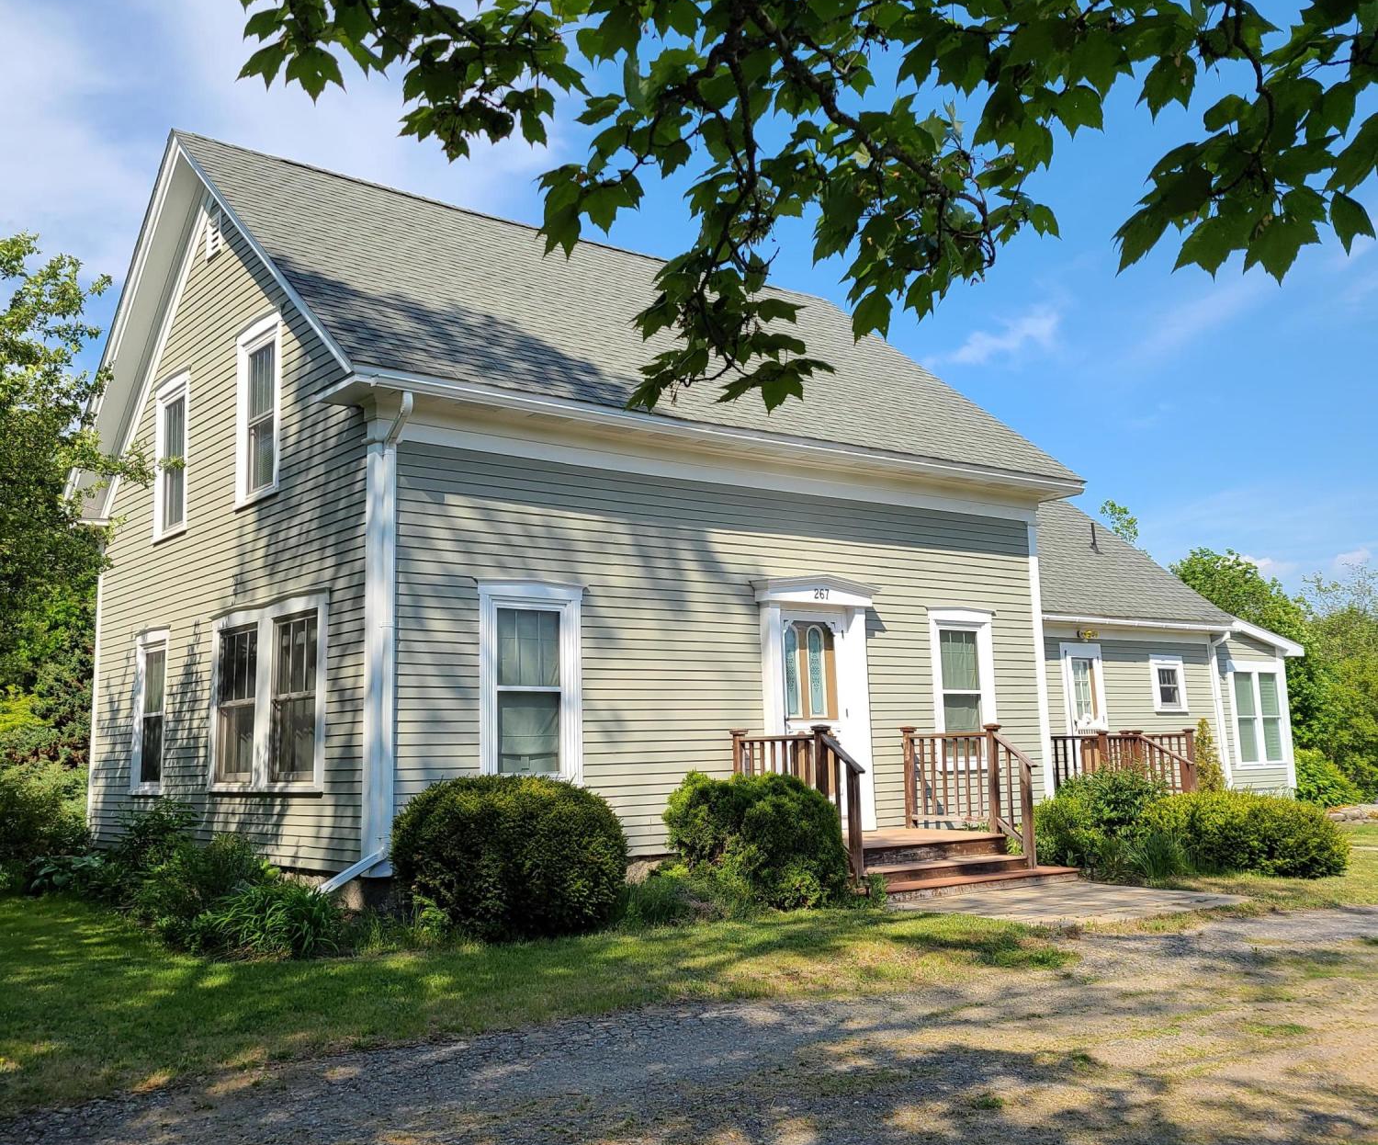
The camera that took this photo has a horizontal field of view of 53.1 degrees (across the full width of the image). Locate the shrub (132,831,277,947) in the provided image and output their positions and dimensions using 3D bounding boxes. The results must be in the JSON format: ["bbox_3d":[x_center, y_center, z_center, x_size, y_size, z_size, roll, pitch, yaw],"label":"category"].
[{"bbox_3d":[-3.750,2.450,10.682,1.000,0.830,0.900,4,-10,-39],"label":"shrub"}]

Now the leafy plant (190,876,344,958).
[{"bbox_3d":[-2.898,2.335,9.450,1.000,0.470,0.820,1,-8,-17],"label":"leafy plant"}]

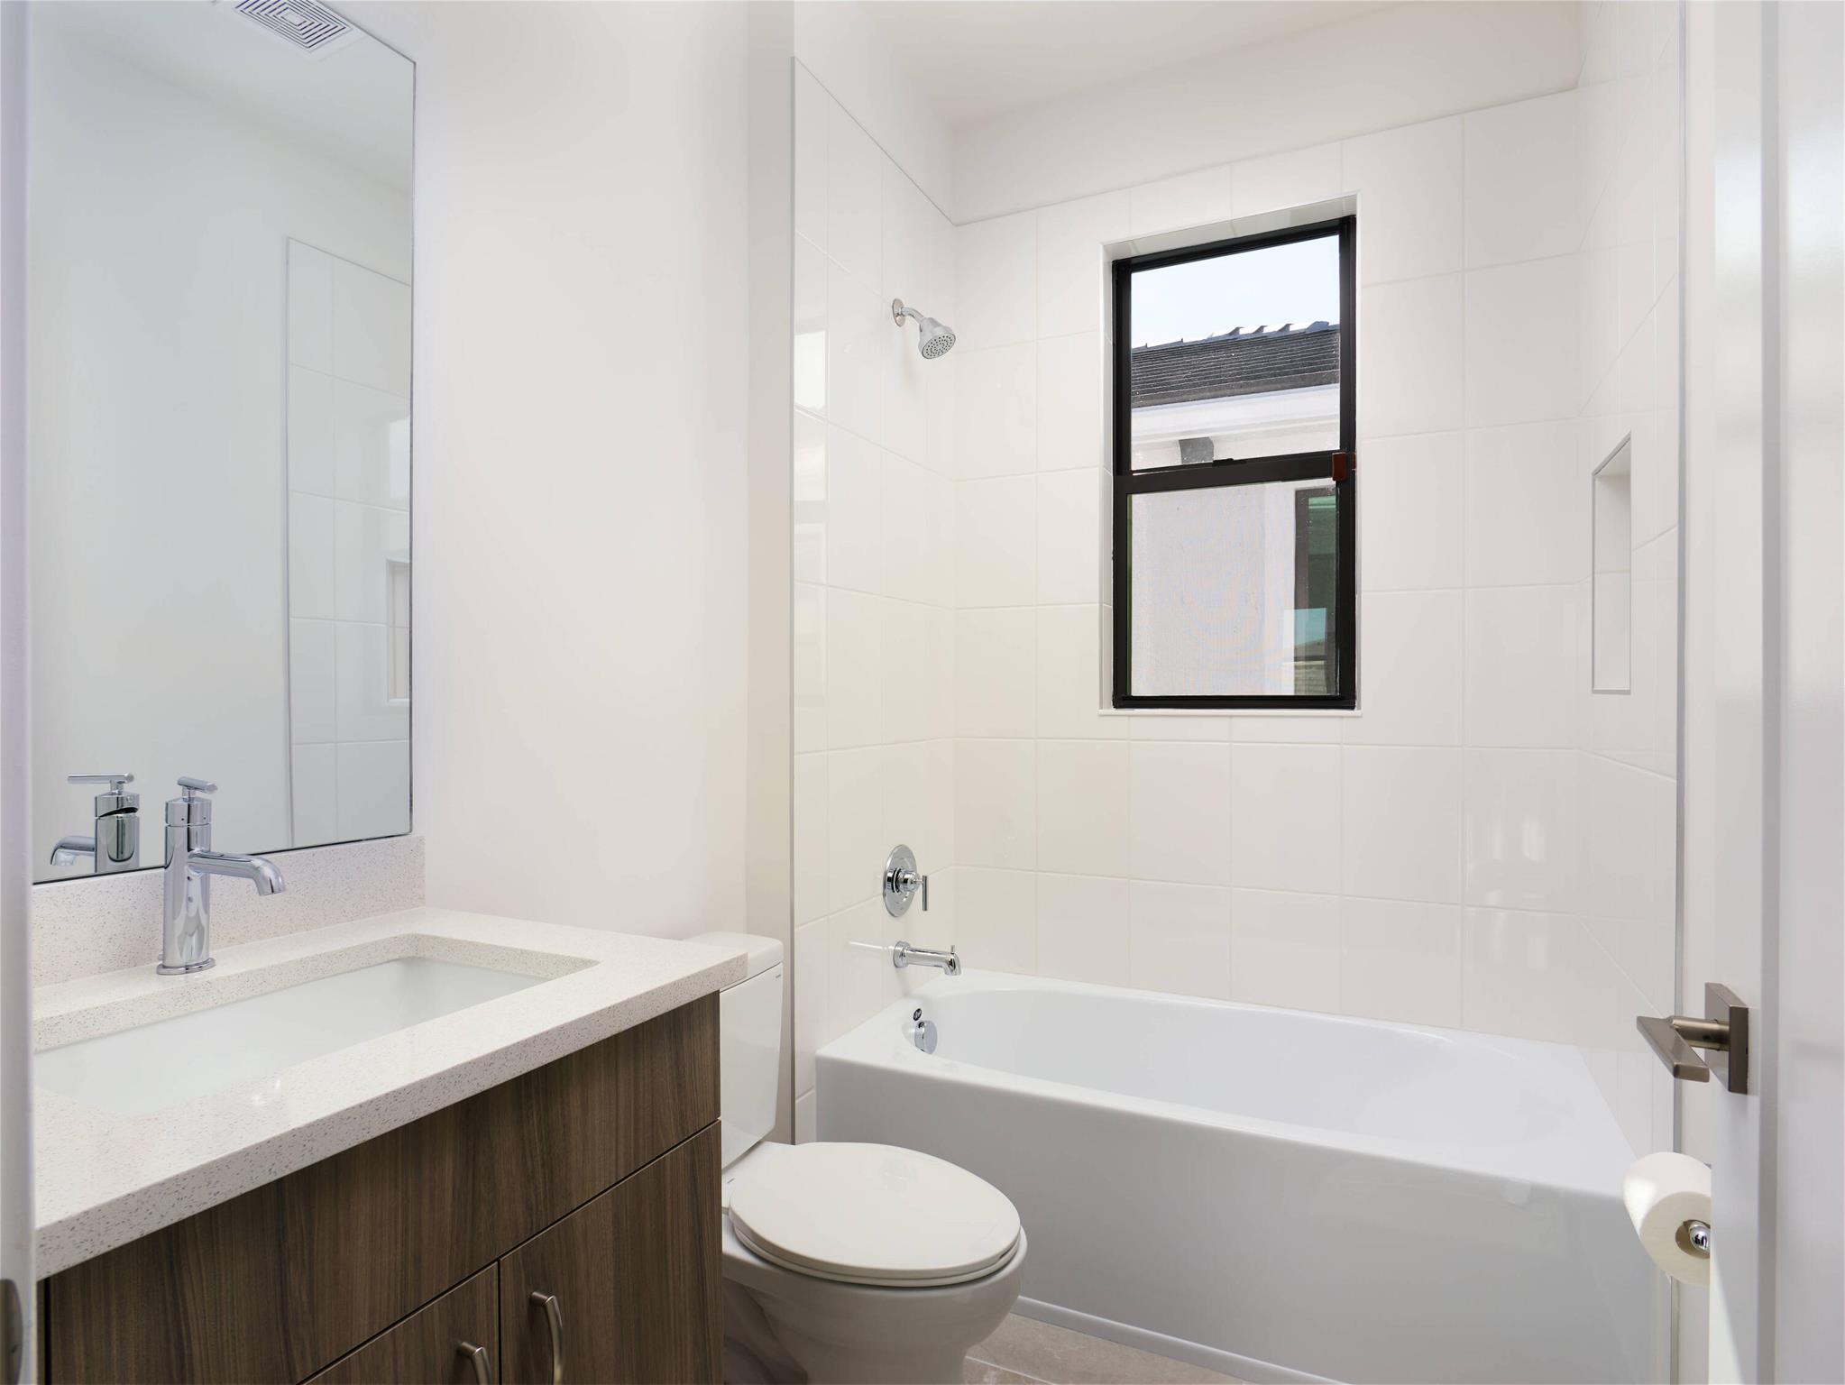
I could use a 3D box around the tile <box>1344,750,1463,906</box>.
[{"bbox_3d":[1.114,0.307,2.235,0.253,0.360,0.010,0,0,25],"label":"tile"}]

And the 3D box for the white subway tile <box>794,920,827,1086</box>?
[{"bbox_3d":[-0.237,0.668,2.043,0.010,0.360,0.127,0,0,25],"label":"white subway tile"}]

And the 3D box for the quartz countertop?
[{"bbox_3d":[-0.599,0.314,0.932,0.551,0.028,0.648,0,0,27],"label":"quartz countertop"}]

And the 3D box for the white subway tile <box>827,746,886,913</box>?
[{"bbox_3d":[-0.155,0.308,2.216,0.010,0.360,0.259,0,0,25],"label":"white subway tile"}]

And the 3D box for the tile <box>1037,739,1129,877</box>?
[{"bbox_3d":[0.433,0.309,2.590,0.256,0.364,0.010,0,0,26],"label":"tile"}]

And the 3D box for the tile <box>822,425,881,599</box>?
[{"bbox_3d":[-0.156,-0.413,2.211,0.010,0.361,0.256,0,0,26],"label":"tile"}]

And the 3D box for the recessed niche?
[{"bbox_3d":[1.341,-0.221,1.794,0.090,0.453,0.341,0,0,26],"label":"recessed niche"}]

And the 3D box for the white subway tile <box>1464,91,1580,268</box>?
[{"bbox_3d":[1.326,-1.133,2.129,0.219,0.360,0.010,0,0,25],"label":"white subway tile"}]

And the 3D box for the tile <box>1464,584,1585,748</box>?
[{"bbox_3d":[1.336,-0.055,2.151,0.215,0.362,0.010,0,0,26],"label":"tile"}]

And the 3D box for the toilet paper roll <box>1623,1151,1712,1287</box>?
[{"bbox_3d":[0.901,0.614,1.125,0.107,0.107,0.102,0,0,26],"label":"toilet paper roll"}]

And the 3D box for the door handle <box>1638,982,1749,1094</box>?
[{"bbox_3d":[0.598,0.274,0.740,0.066,0.068,0.148,0,0,26],"label":"door handle"}]

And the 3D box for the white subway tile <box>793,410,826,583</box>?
[{"bbox_3d":[-0.239,-0.412,2.038,0.010,0.361,0.129,0,0,26],"label":"white subway tile"}]

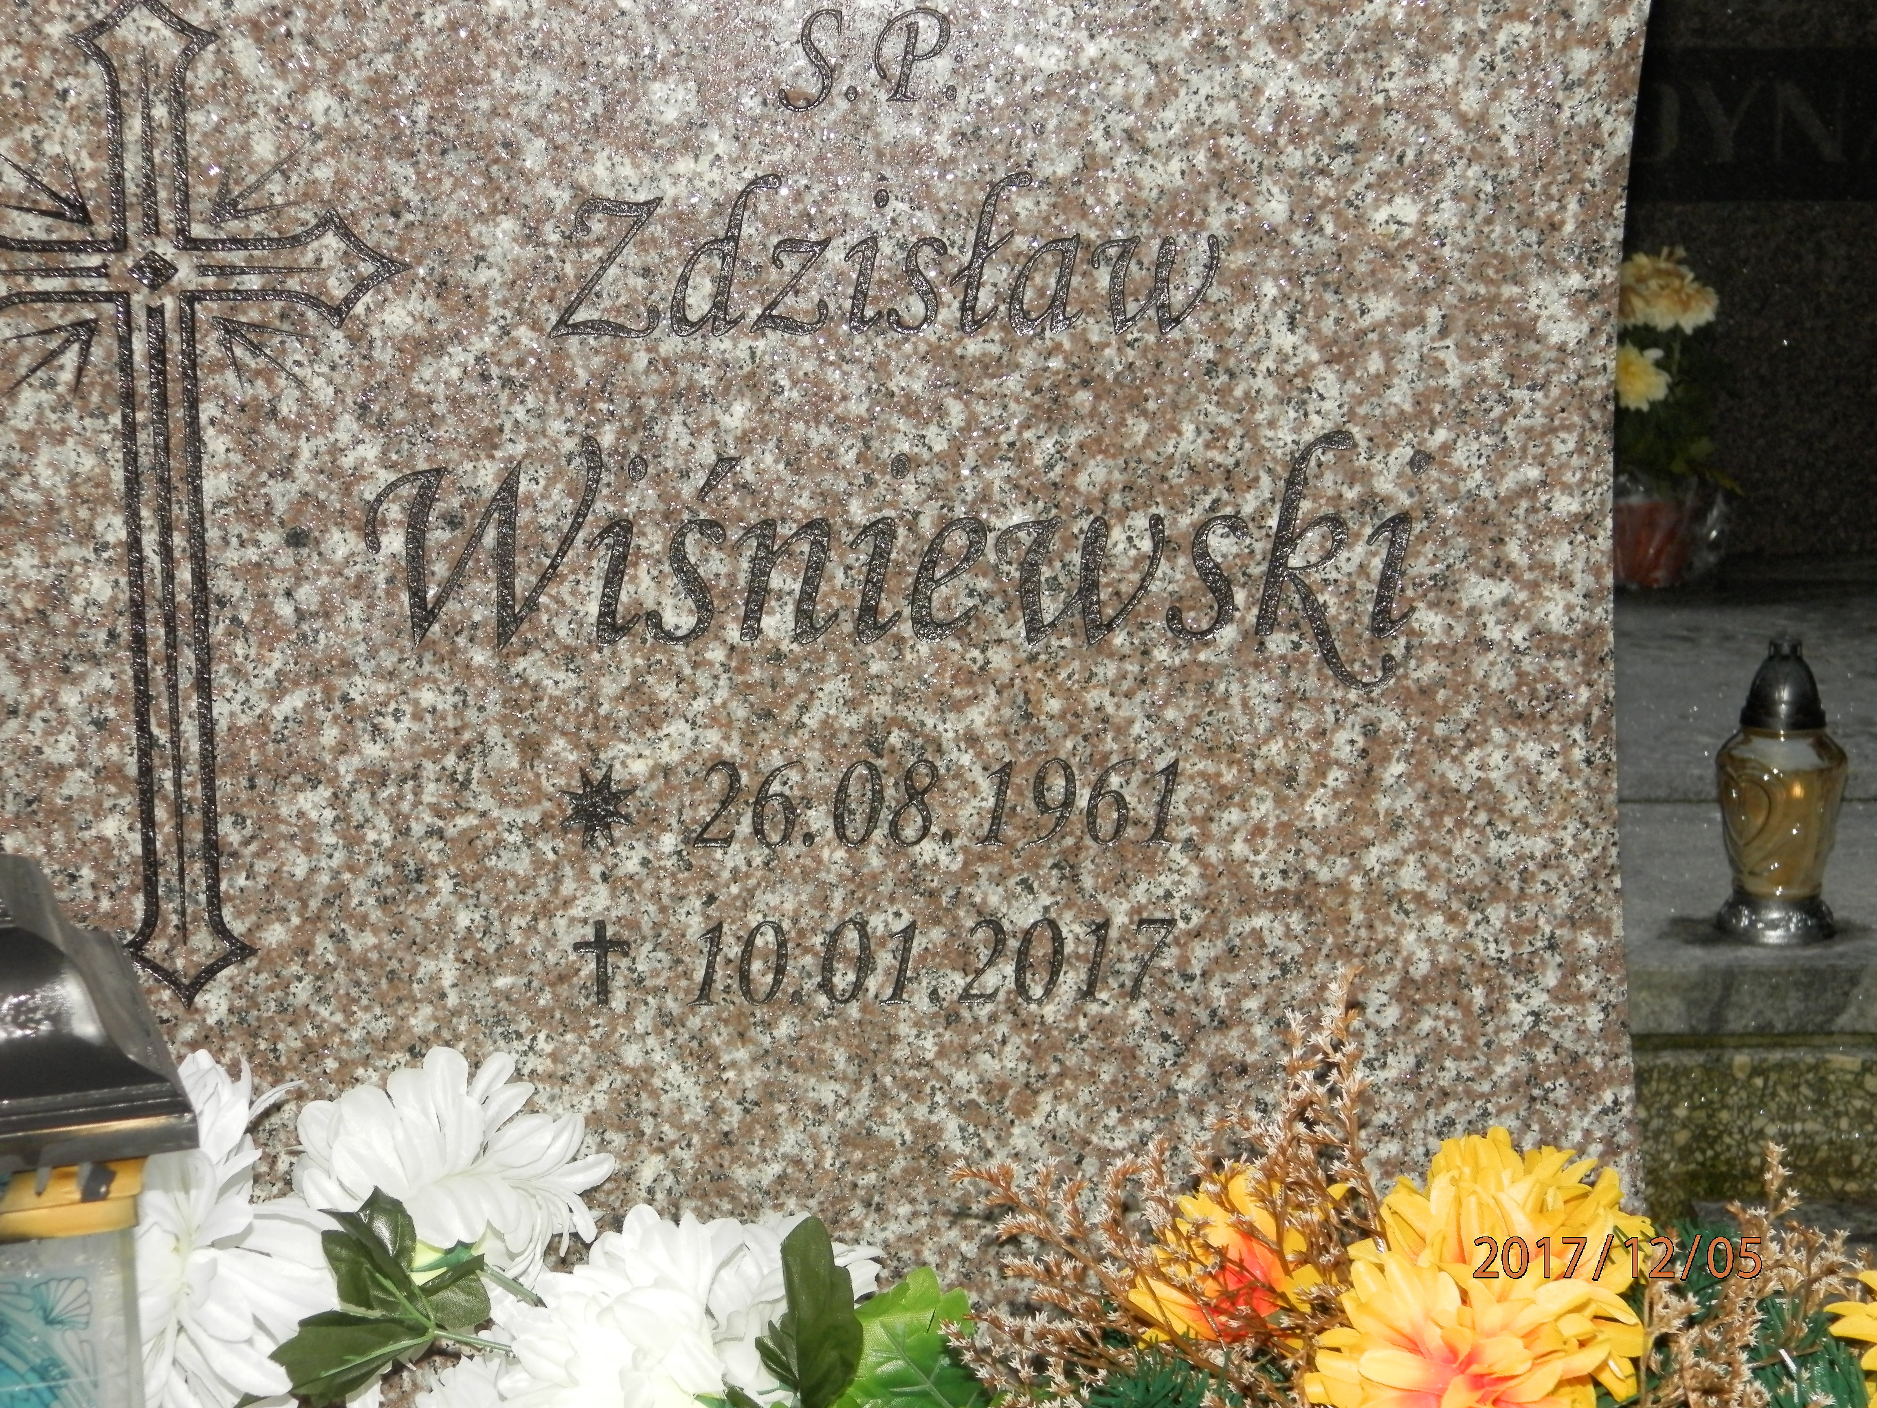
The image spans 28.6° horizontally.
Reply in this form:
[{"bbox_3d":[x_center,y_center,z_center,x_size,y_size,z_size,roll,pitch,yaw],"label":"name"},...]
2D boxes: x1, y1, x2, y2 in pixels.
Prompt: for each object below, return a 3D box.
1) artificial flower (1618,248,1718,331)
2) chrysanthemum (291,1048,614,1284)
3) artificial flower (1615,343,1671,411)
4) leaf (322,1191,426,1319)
[{"bbox_3d":[0.654,-0.375,3.350,0.108,0.070,0.090,-1,10,0],"label":"artificial flower"},{"bbox_3d":[-0.175,0.167,1.330,0.115,0.078,0.095,-2,10,-6],"label":"chrysanthemum"},{"bbox_3d":[0.630,-0.296,3.330,0.066,0.058,0.050,-2,10,-9],"label":"artificial flower"},{"bbox_3d":[-0.197,0.193,1.290,0.037,0.044,0.024,-1,10,0],"label":"leaf"}]

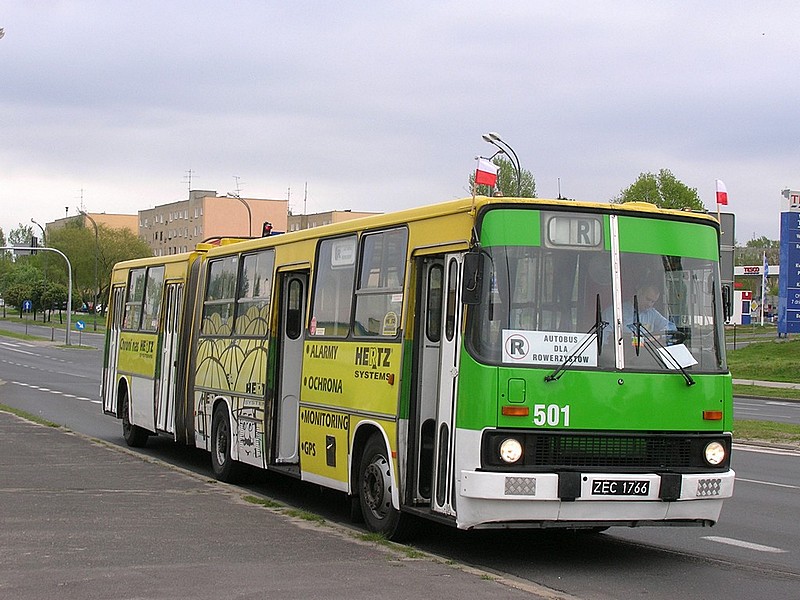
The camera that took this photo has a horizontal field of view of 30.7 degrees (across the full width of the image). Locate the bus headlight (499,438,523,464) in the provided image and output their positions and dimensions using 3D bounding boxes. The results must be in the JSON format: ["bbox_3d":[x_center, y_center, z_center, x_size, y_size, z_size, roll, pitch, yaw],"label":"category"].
[{"bbox_3d":[0.873,1.191,11.505,0.200,0.200,0.100,3,-2,-22],"label":"bus headlight"}]

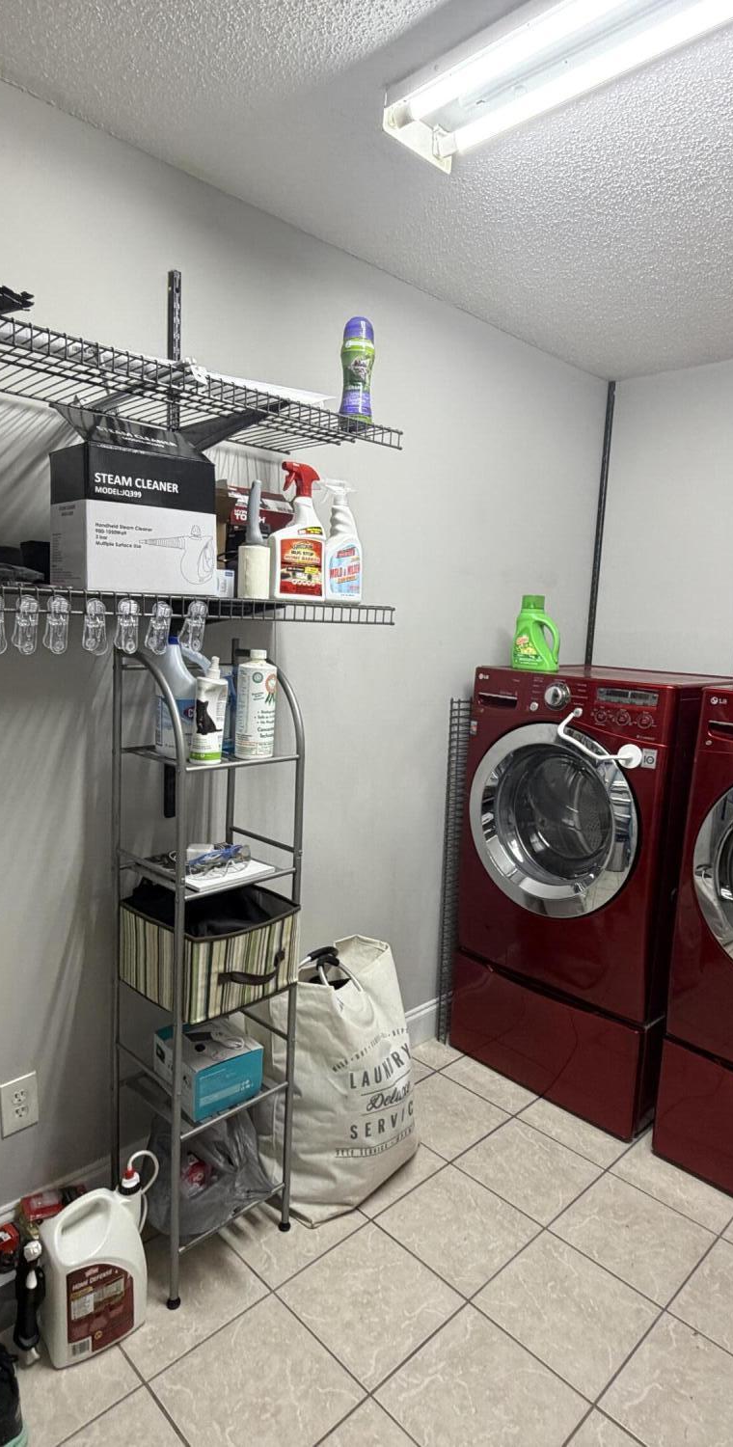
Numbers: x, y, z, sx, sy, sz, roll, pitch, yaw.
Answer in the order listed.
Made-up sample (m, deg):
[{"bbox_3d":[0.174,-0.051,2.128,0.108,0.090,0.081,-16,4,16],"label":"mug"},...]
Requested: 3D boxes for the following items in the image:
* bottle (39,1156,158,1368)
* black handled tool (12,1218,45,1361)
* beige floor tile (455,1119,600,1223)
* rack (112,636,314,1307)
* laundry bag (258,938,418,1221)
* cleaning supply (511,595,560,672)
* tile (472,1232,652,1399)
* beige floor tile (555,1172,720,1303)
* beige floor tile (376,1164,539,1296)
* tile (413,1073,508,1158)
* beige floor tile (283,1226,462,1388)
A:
[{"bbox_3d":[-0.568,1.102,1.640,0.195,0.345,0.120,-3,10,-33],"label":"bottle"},{"bbox_3d":[-0.663,1.108,1.538,0.050,0.285,0.055,-6,12,-44],"label":"black handled tool"},{"bbox_3d":[0.454,1.243,2.179,0.305,0.012,0.305,-6,12,-44],"label":"beige floor tile"},{"bbox_3d":[-0.363,0.541,1.777,0.328,1.385,0.280,-6,12,-44],"label":"rack"},{"bbox_3d":[-0.084,0.928,2.150,0.340,0.580,0.400,9,11,38],"label":"laundry bag"},{"bbox_3d":[0.562,-0.299,2.591,0.148,0.240,0.090,6,9,21],"label":"cleaning supply"},{"bbox_3d":[0.445,1.291,1.726,0.298,0.010,0.298,-6,12,-44],"label":"tile"},{"bbox_3d":[0.663,1.270,1.940,0.298,0.010,0.298,-6,12,-44],"label":"beige floor tile"},{"bbox_3d":[0.232,1.266,1.964,0.305,0.012,0.305,-6,12,-44],"label":"beige floor tile"},{"bbox_3d":[0.234,1.186,2.368,0.298,0.010,0.298,-6,12,-44],"label":"tile"},{"bbox_3d":[0.011,1.288,1.748,0.305,0.012,0.305,-6,12,-44],"label":"beige floor tile"}]

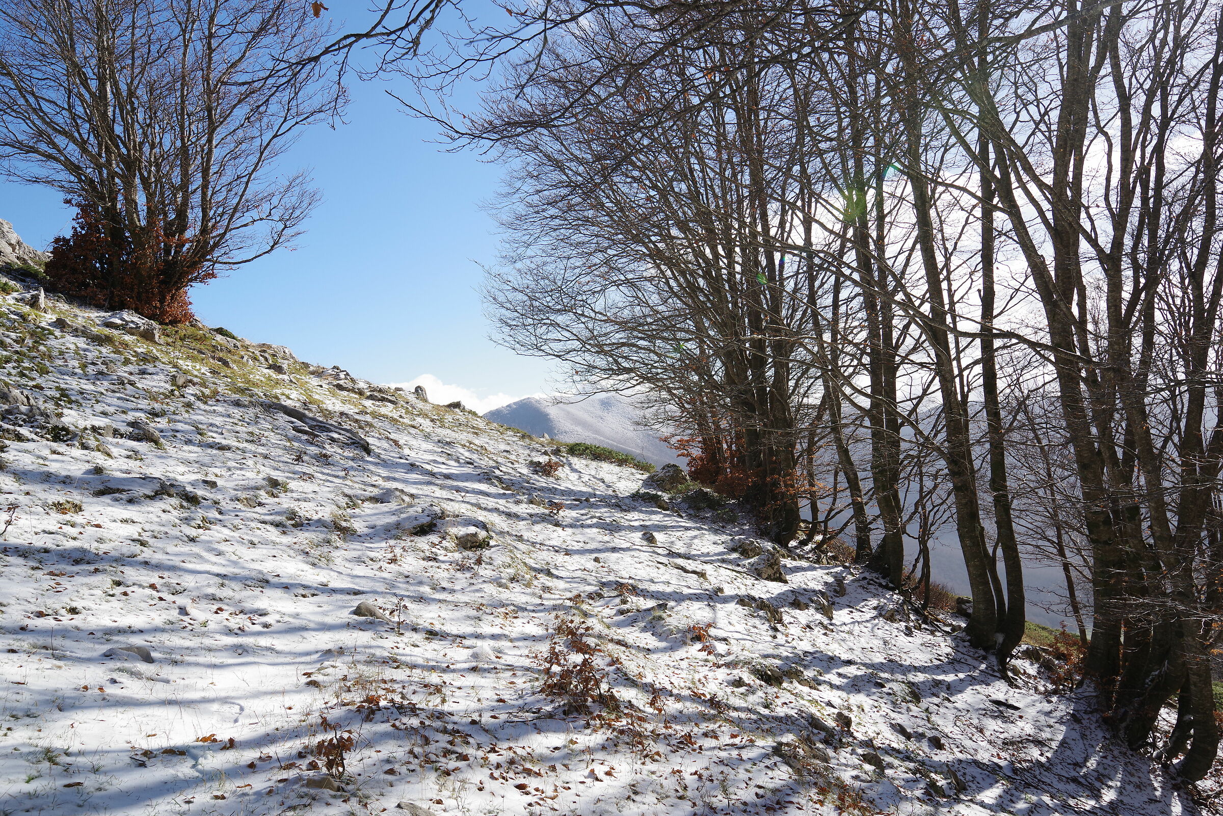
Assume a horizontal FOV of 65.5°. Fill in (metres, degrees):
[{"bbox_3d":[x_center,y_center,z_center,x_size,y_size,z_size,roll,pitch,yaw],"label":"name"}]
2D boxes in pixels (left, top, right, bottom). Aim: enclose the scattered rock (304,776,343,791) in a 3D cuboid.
[{"bbox_3d":[-1.135,1.478,3.750,0.155,0.055,0.110,0,0,0],"label":"scattered rock"}]

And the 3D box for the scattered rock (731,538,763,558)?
[{"bbox_3d":[2.182,2.259,15.300,0.492,0.275,0.406,0,0,0],"label":"scattered rock"}]

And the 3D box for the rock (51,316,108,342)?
[{"bbox_3d":[-7.632,-1.131,13.656,0.798,0.357,0.646,1,-2,-29],"label":"rock"}]

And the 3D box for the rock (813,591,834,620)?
[{"bbox_3d":[2.591,2.410,11.593,0.248,0.335,0.254,0,-2,13],"label":"rock"}]

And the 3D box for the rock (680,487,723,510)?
[{"bbox_3d":[1.851,1.861,19.500,0.836,0.440,0.646,0,0,0],"label":"rock"}]

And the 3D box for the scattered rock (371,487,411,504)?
[{"bbox_3d":[-2.160,0.857,9.330,0.382,0.154,0.311,0,-2,-13],"label":"scattered rock"}]

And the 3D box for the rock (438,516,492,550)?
[{"bbox_3d":[-1.464,1.250,9.500,0.500,0.288,0.438,0,0,0],"label":"rock"}]

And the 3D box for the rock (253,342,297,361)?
[{"bbox_3d":[-8.318,-1.394,23.528,1.031,0.424,0.839,1,-2,-19],"label":"rock"}]

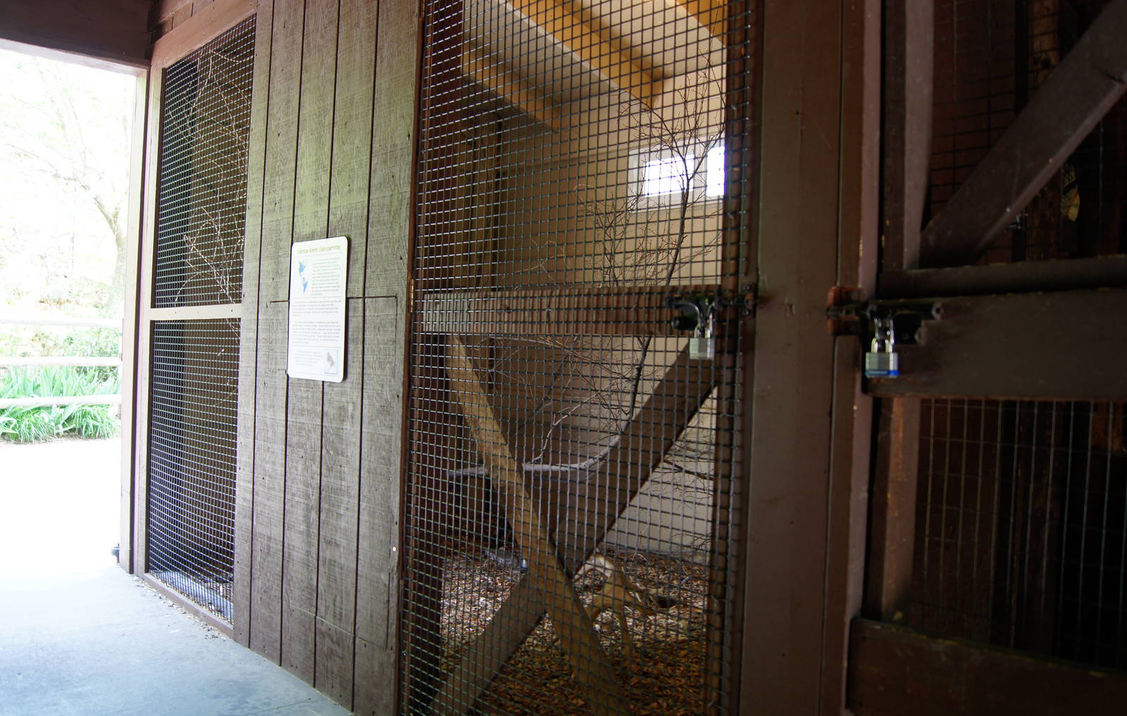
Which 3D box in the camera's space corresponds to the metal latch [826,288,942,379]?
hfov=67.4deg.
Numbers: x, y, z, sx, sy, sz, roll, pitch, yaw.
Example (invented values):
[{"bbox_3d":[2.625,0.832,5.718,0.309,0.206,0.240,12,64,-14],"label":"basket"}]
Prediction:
[{"bbox_3d":[0.433,-0.035,1.166,0.052,0.128,0.167,2,0,-45],"label":"metal latch"}]

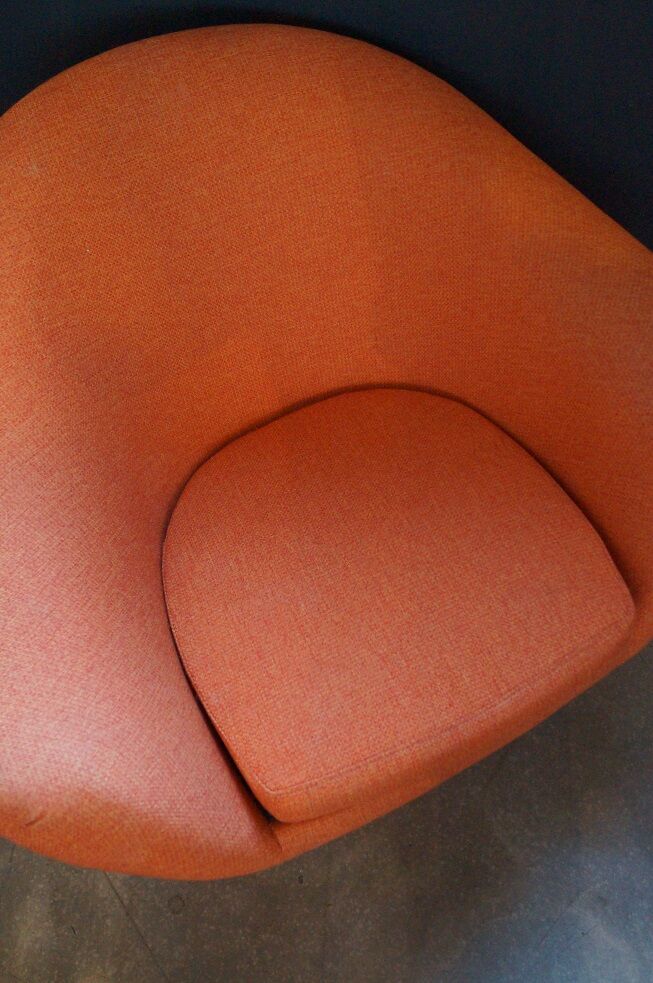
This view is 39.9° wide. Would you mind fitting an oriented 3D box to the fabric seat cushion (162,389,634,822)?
[{"bbox_3d":[0.051,0.086,1.157,0.520,0.100,0.520,-23,52,-12],"label":"fabric seat cushion"}]

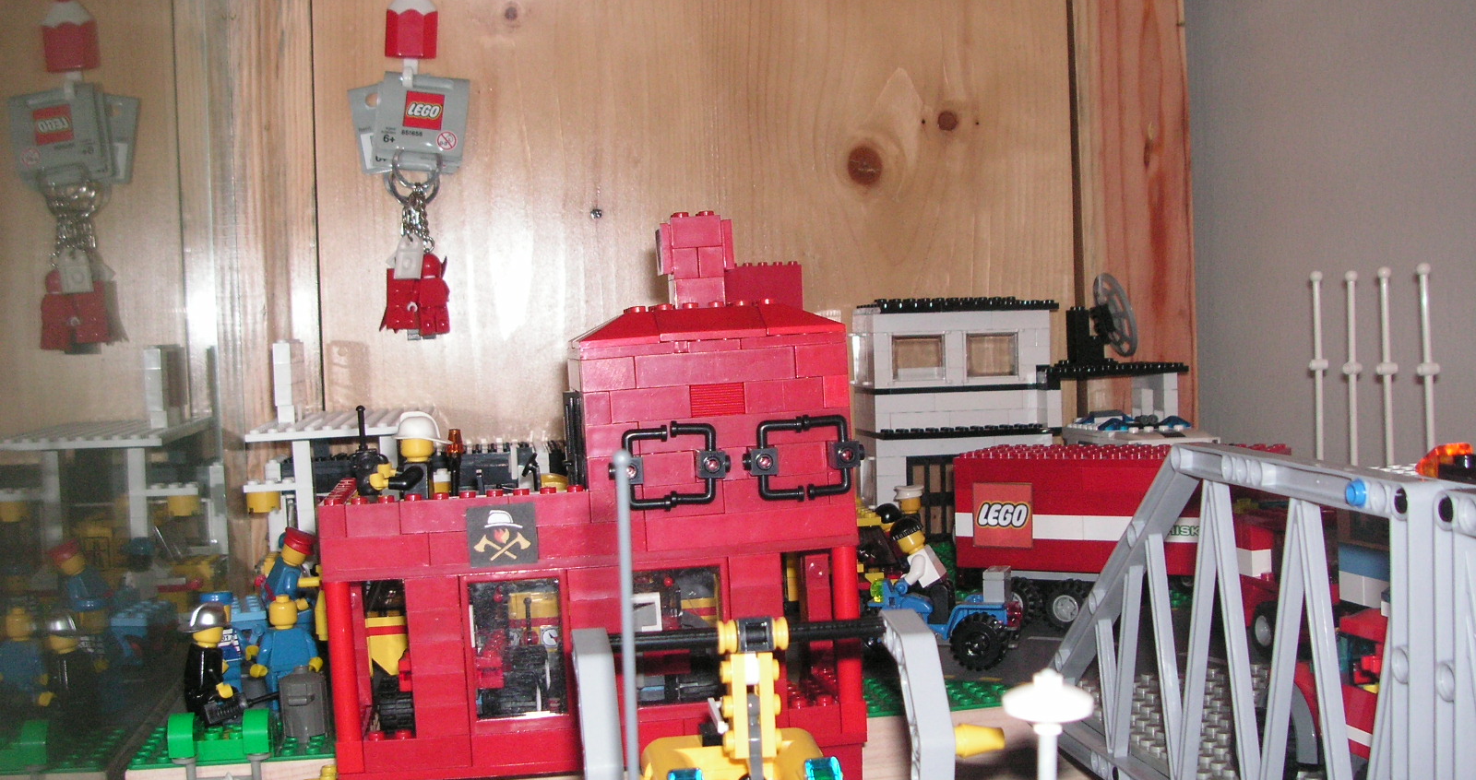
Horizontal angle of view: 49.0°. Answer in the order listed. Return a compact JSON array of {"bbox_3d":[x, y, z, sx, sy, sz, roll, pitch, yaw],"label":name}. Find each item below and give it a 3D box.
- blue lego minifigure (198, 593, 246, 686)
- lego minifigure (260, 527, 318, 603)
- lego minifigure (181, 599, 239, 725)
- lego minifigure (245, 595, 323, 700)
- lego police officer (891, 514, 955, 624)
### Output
[{"bbox_3d":[-0.190,0.094,0.592,0.024,0.041,0.014,-4,3,-12],"label":"blue lego minifigure"},{"bbox_3d":[-0.182,0.075,0.655,0.022,0.039,0.022,-6,4,-43],"label":"lego minifigure"},{"bbox_3d":[-0.181,0.094,0.557,0.016,0.041,0.021,-5,3,-38],"label":"lego minifigure"},{"bbox_3d":[-0.163,0.093,0.583,0.025,0.040,0.014,-3,3,-3],"label":"lego minifigure"},{"bbox_3d":[0.072,0.070,0.632,0.021,0.040,0.022,-2,3,22],"label":"lego police officer"}]

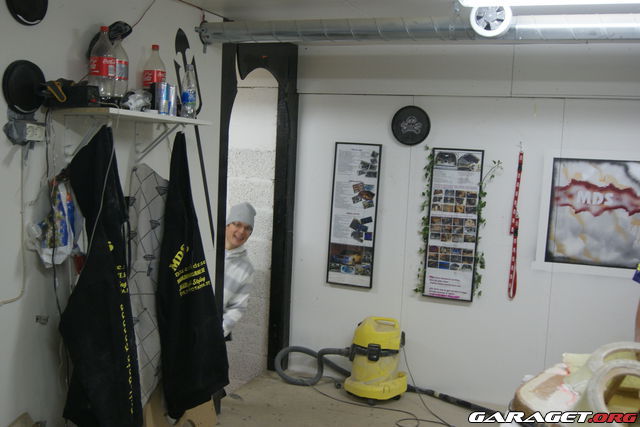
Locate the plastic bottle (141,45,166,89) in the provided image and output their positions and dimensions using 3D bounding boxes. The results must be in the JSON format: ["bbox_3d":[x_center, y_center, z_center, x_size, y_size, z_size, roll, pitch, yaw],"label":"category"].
[{"bbox_3d":[-0.725,-0.582,3.052,0.098,0.318,0.098,5,5,21],"label":"plastic bottle"}]

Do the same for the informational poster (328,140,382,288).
[{"bbox_3d":[0.222,0.014,4.503,0.311,0.926,0.020,5,5,21],"label":"informational poster"}]

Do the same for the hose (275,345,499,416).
[{"bbox_3d":[0.412,1.001,4.315,1.410,0.260,0.290,5,5,21],"label":"hose"}]

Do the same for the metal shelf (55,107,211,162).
[{"bbox_3d":[-0.745,-0.309,2.881,0.250,0.197,0.730,5,5,21],"label":"metal shelf"}]

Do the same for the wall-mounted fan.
[{"bbox_3d":[0.701,-0.802,2.838,0.166,0.166,0.090,5,5,21],"label":"wall-mounted fan"}]

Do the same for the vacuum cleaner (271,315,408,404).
[{"bbox_3d":[0.149,0.865,4.346,0.810,0.500,0.390,4,5,12],"label":"vacuum cleaner"}]

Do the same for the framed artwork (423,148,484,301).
[{"bbox_3d":[0.819,0.071,4.269,0.310,0.925,0.020,5,5,21],"label":"framed artwork"}]

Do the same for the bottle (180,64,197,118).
[{"bbox_3d":[-0.571,-0.531,3.042,0.066,0.234,0.066,3,5,0],"label":"bottle"}]

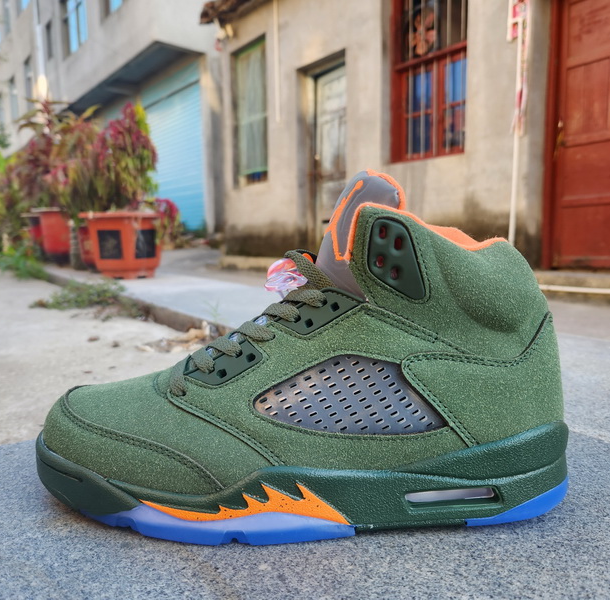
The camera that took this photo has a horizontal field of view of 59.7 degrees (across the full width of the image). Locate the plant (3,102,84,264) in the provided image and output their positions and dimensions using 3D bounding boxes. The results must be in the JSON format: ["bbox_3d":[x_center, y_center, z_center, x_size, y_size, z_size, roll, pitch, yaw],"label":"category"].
[{"bbox_3d":[-2.214,-0.986,4.500,0.660,1.330,0.600,-3,6,-26],"label":"plant"}]

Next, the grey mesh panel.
[{"bbox_3d":[0.024,0.051,0.283,0.101,0.043,0.011,0,-10,0],"label":"grey mesh panel"}]

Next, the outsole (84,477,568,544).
[{"bbox_3d":[0.008,0.103,0.316,0.288,0.028,0.106,-1,5,-2],"label":"outsole"}]

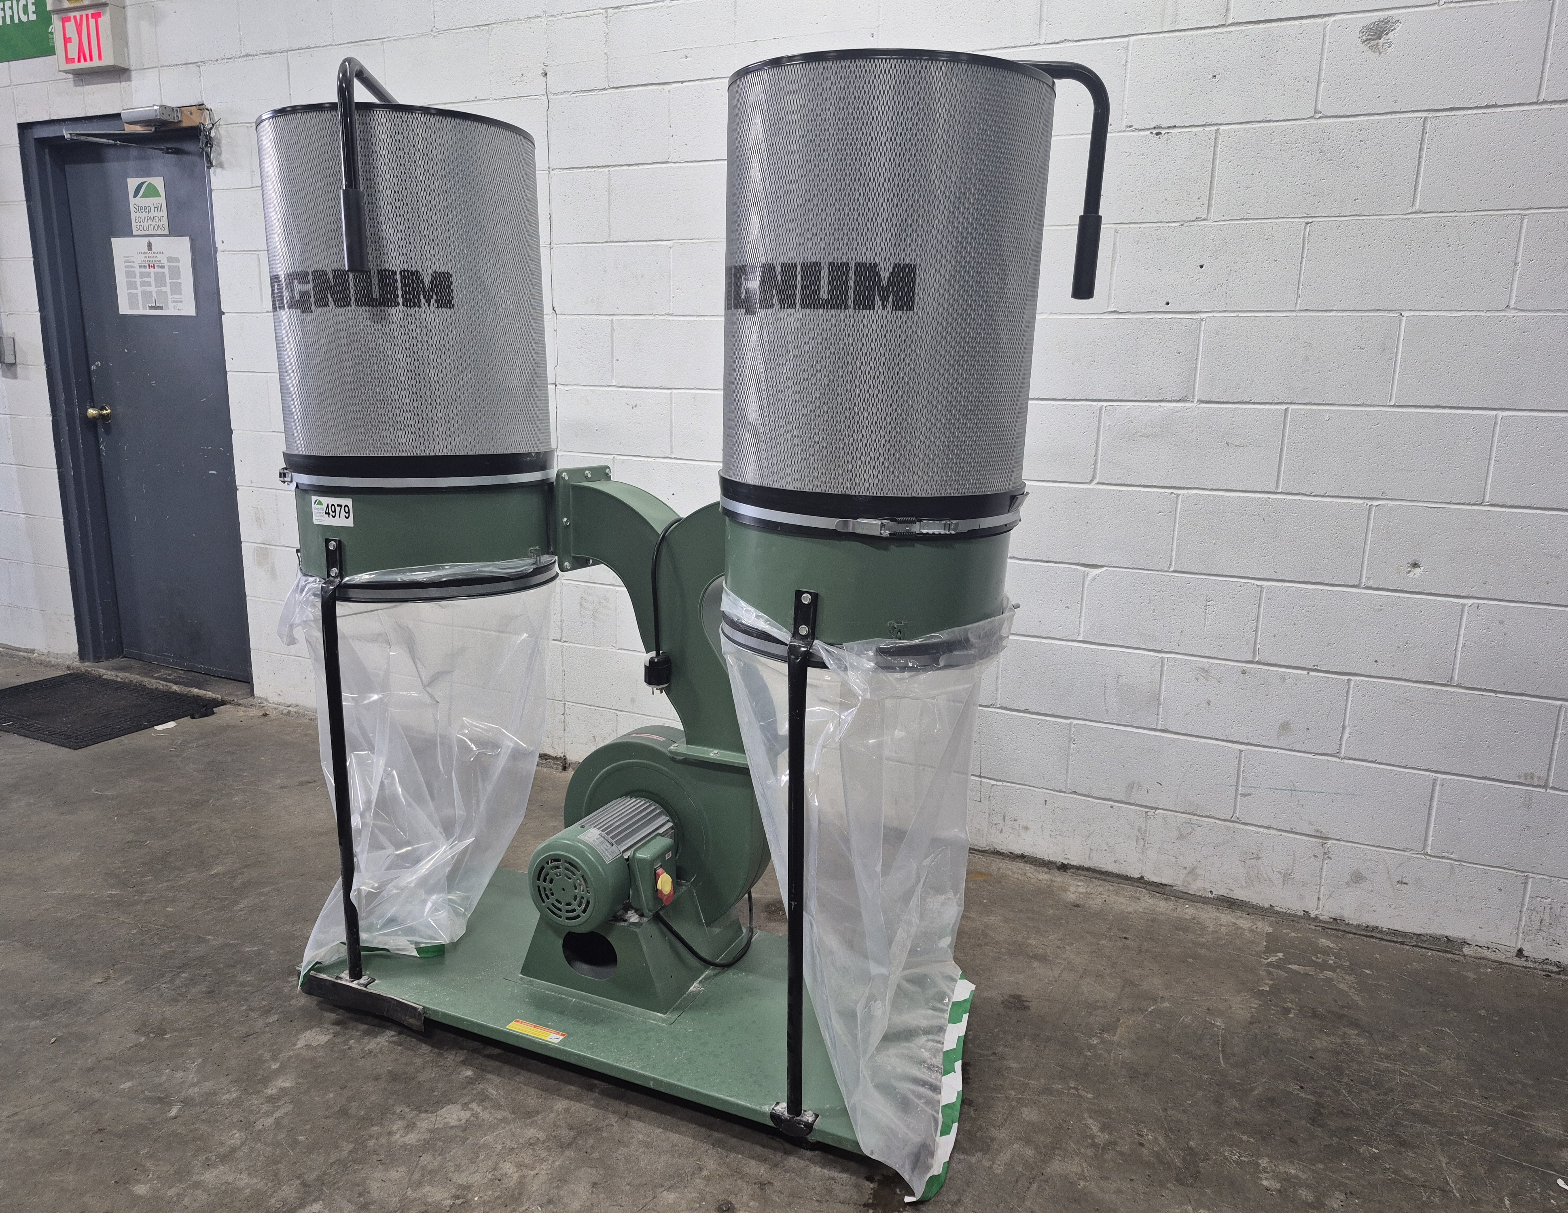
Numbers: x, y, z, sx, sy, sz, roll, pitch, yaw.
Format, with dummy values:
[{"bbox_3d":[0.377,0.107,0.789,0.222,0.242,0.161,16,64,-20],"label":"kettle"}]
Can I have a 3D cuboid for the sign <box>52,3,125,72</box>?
[{"bbox_3d":[-2.432,-1.999,3.781,0.285,0.210,0.080,7,12,24],"label":"sign"}]

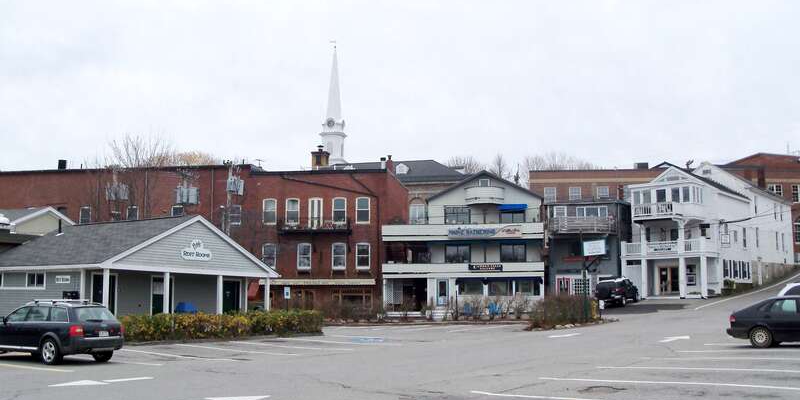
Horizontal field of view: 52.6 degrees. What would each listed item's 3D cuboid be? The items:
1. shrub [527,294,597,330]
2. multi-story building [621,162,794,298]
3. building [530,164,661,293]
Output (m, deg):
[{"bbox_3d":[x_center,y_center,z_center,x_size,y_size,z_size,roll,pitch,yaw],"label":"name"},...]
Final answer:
[{"bbox_3d":[7.204,4.873,35.879,2.900,1.500,2.000,-1,-7,7],"label":"shrub"},{"bbox_3d":[26.284,2.522,68.769,6.700,11.400,25.100,-5,-8,38],"label":"multi-story building"},{"bbox_3d":[17.236,2.800,69.631,11.500,11.800,16.000,-1,-7,5],"label":"building"}]

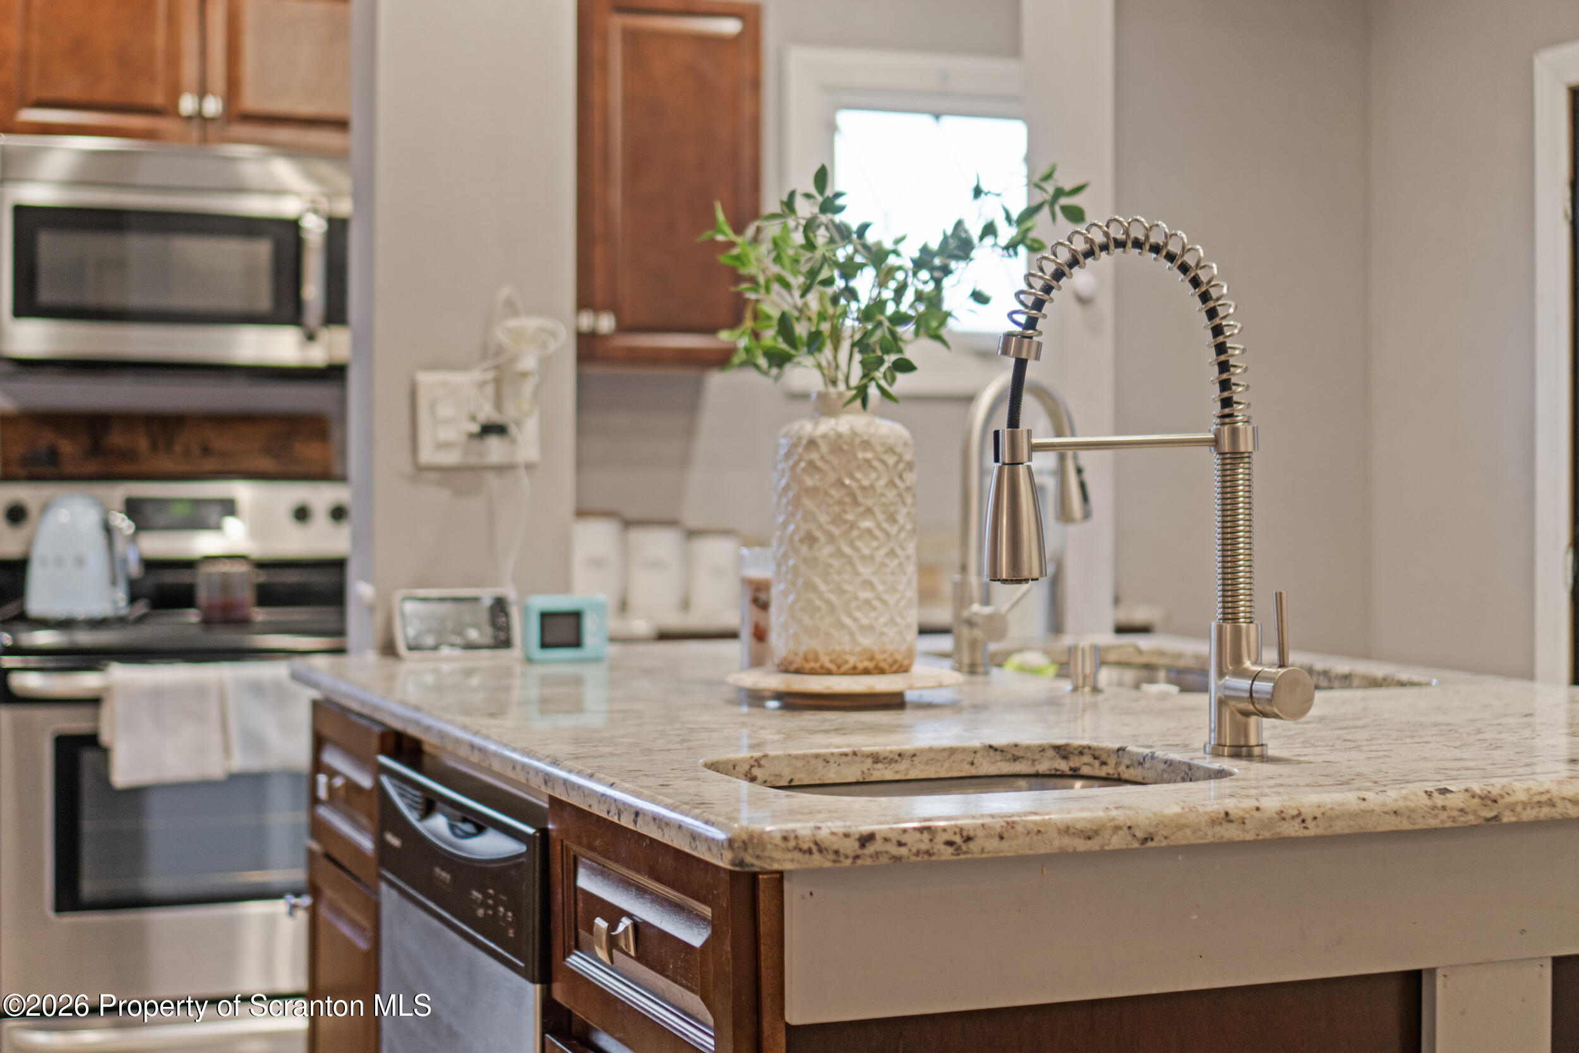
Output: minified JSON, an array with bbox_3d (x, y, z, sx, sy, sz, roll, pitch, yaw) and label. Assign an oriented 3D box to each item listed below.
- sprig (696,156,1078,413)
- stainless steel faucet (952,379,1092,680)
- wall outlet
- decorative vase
[{"bbox_3d":[0.113,-0.260,2.451,0.400,0.262,0.280,0,1,0],"label":"sprig"},{"bbox_3d":[0.302,-0.007,2.872,0.192,0.380,0.090,0,1,-23],"label":"stainless steel faucet"},{"bbox_3d":[-0.427,-0.147,3.130,0.175,0.132,0.015,0,1,-23],"label":"wall outlet"},{"bbox_3d":[0.059,0.006,2.471,0.156,0.301,0.156,0,1,0],"label":"decorative vase"}]

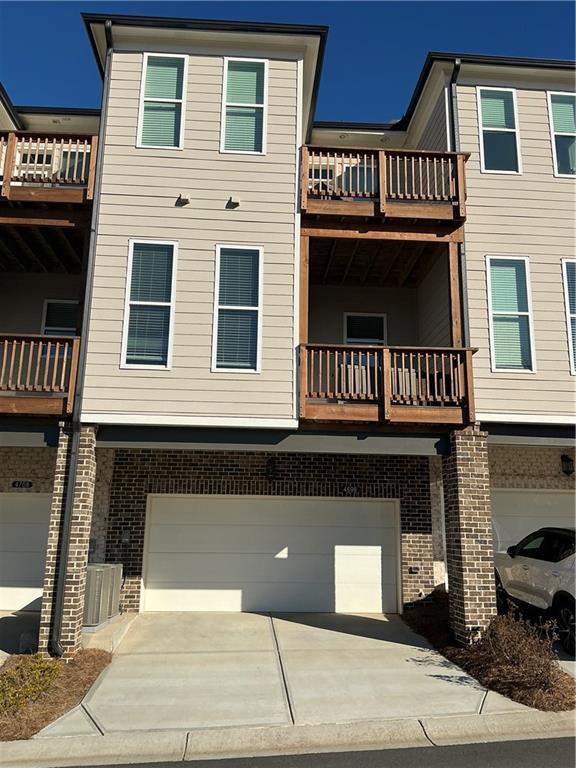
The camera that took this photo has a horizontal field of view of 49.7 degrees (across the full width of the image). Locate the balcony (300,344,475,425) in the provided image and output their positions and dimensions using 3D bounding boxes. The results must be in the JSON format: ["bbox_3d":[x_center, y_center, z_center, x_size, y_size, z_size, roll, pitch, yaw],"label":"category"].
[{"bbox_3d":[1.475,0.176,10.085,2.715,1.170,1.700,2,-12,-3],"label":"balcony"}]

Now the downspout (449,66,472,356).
[{"bbox_3d":[2.905,-2.844,10.289,0.120,5.400,0.340,2,-12,-3],"label":"downspout"}]

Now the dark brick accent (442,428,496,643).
[{"bbox_3d":[2.822,2.286,9.579,0.489,3.205,0.490,2,-12,-3],"label":"dark brick accent"}]

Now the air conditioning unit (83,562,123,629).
[{"bbox_3d":[-3.251,3.440,10.345,0.650,0.904,1.550,2,-12,-3],"label":"air conditioning unit"}]

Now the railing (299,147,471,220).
[{"bbox_3d":[1.585,-3.189,10.144,2.755,1.210,0.380,2,-12,-3],"label":"railing"}]

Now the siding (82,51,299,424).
[{"bbox_3d":[-1.442,-2.485,10.177,3.316,6.481,0.250,2,-12,-3],"label":"siding"}]

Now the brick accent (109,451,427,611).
[{"bbox_3d":[-0.267,2.812,11.908,6.123,2.964,0.250,2,-12,-3],"label":"brick accent"}]

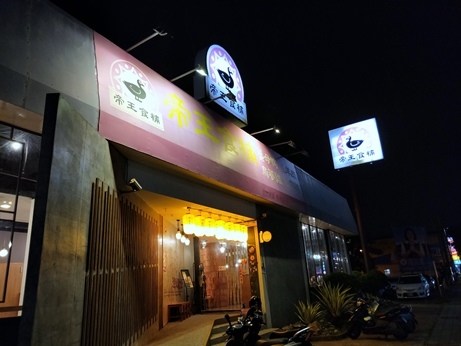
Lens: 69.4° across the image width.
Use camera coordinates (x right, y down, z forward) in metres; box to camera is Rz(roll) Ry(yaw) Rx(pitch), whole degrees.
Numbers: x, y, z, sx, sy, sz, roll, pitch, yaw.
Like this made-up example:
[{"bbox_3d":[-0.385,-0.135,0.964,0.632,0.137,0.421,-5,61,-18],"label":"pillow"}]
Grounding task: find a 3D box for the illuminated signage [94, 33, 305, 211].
[{"bbox_3d":[0.265,-0.526,10.378,0.100,2.405,10.223,-23,-26,27],"label":"illuminated signage"}]

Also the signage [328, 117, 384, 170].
[{"bbox_3d":[6.303,-1.414,16.809,2.347,2.223,0.280,-14,-21,27],"label":"signage"}]

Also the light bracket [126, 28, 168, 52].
[{"bbox_3d":[-1.824,-2.782,7.045,1.080,0.200,0.300,-15,-22,30],"label":"light bracket"}]

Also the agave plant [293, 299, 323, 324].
[{"bbox_3d":[2.455,4.452,10.707,0.880,0.780,0.880,-15,-22,30],"label":"agave plant"}]

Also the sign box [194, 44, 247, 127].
[{"bbox_3d":[-0.234,-2.878,10.595,0.320,2.270,2.250,-15,-22,30],"label":"sign box"}]

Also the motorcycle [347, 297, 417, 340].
[{"bbox_3d":[4.047,4.025,9.287,1.820,1.120,0.700,-14,-21,29],"label":"motorcycle"}]

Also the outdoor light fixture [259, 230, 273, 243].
[{"bbox_3d":[1.169,2.119,11.024,0.420,0.360,0.330,-15,-22,30],"label":"outdoor light fixture"}]

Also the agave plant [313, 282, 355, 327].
[{"bbox_3d":[3.340,4.239,10.843,1.300,1.360,1.300,-15,-22,30],"label":"agave plant"}]

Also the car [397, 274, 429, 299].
[{"bbox_3d":[13.181,8.190,24.077,1.740,1.460,4.450,-15,-22,30],"label":"car"}]

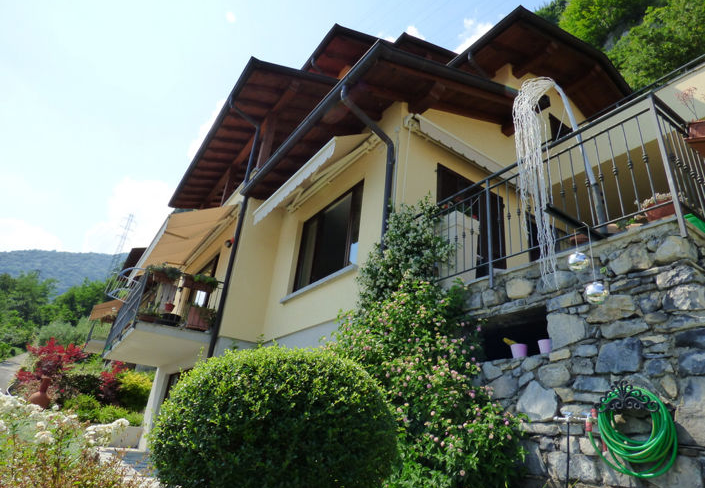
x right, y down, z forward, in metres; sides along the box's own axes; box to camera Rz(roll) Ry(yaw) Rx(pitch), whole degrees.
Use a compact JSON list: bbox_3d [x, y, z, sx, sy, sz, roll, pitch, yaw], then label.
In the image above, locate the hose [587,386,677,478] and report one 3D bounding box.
[{"bbox_3d":[1.705,1.152,2.487,0.140,0.500,0.430,19,-27,-29],"label":"hose"}]

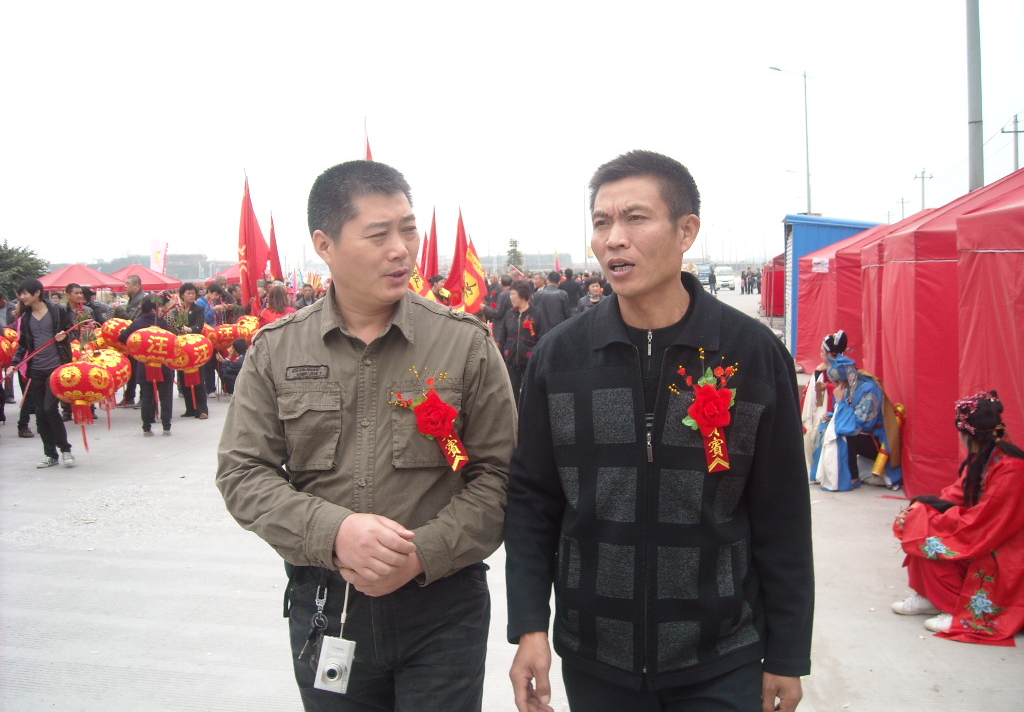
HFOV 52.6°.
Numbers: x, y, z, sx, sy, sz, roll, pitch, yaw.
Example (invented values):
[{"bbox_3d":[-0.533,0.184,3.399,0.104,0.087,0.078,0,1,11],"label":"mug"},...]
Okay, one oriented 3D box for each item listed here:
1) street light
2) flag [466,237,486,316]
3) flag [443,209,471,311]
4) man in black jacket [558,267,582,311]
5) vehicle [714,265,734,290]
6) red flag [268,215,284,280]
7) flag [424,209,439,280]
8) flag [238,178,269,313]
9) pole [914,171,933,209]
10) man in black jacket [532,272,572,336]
[{"bbox_3d":[13.156,-7.993,48.400,1.850,10.800,0.350,-1,4,17],"label":"street light"},{"bbox_3d":[-0.535,-1.161,15.246,0.450,1.250,0.200,-2,4,-2],"label":"flag"},{"bbox_3d":[-0.895,-1.593,17.365,0.470,1.750,0.220,-2,4,-3],"label":"flag"},{"bbox_3d":[1.189,-0.885,20.562,0.520,1.680,0.320,-2,4,2],"label":"man in black jacket"},{"bbox_3d":[16.659,-6.105,80.841,1.550,1.920,3.900,-1,4,14],"label":"vehicle"},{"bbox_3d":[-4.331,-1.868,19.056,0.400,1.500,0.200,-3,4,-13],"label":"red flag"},{"bbox_3d":[-1.376,-1.810,18.359,0.400,1.600,0.200,-2,4,-4],"label":"flag"},{"bbox_3d":[-3.738,-1.600,15.072,0.450,1.950,0.250,-3,4,-14],"label":"flag"},{"bbox_3d":[40.736,-13.016,102.399,1.600,10.750,0.300,-1,4,17],"label":"pole"},{"bbox_3d":[0.609,-0.408,14.860,0.540,1.620,0.340,-2,4,1],"label":"man in black jacket"}]

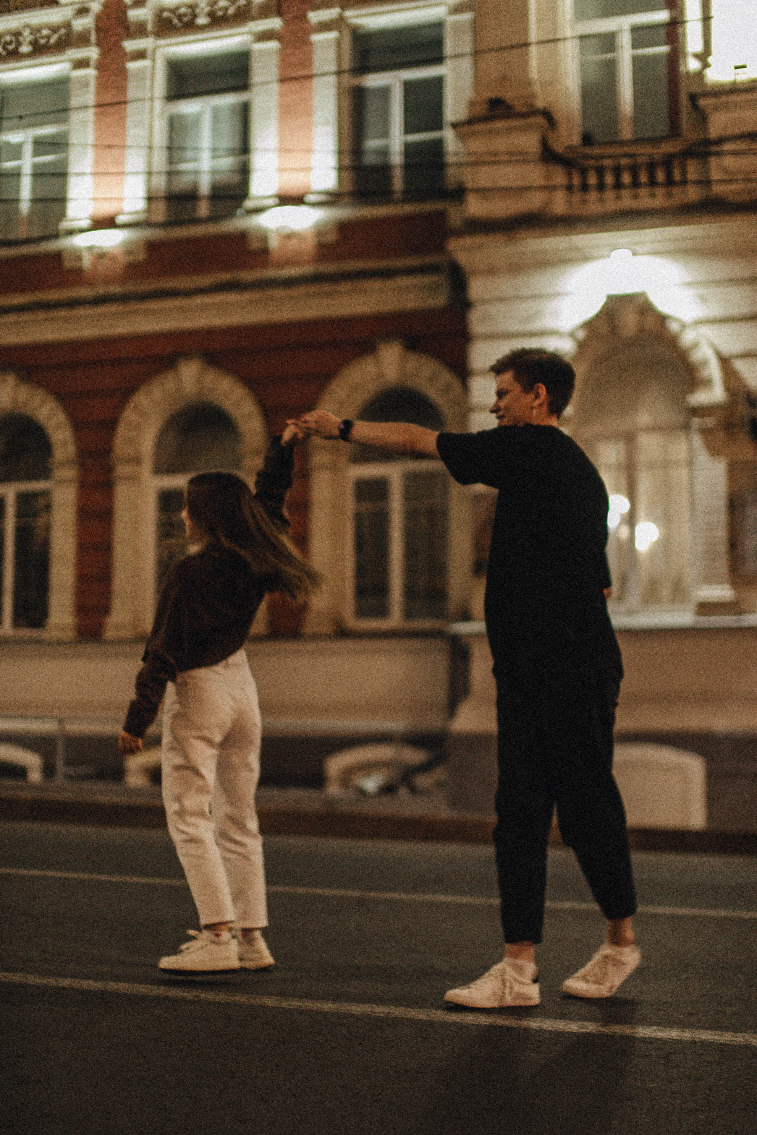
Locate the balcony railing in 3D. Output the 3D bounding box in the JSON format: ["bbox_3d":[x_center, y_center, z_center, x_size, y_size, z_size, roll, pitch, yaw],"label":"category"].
[{"bbox_3d":[1.918,-2.962,12.095,1.230,0.529,0.250,-2,-7,17],"label":"balcony railing"}]

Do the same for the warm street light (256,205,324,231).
[{"bbox_3d":[-0.734,-3.075,14.086,0.637,0.235,0.300,-2,-7,17],"label":"warm street light"}]

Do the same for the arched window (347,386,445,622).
[{"bbox_3d":[0.193,-0.538,13.866,0.906,2.099,0.180,-2,-7,17],"label":"arched window"}]

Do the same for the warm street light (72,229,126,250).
[{"bbox_3d":[-2.528,-2.999,14.648,0.563,0.185,0.300,-2,-7,17],"label":"warm street light"}]

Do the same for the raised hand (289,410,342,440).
[{"bbox_3d":[-0.182,-0.409,4.520,0.155,0.085,0.090,-2,-7,15],"label":"raised hand"}]

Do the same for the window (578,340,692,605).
[{"bbox_3d":[2.002,-0.711,12.360,0.908,2.117,0.180,-2,-7,17],"label":"window"}]

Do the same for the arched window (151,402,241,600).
[{"bbox_3d":[-1.636,-0.475,14.441,0.884,2.097,0.180,-2,-7,17],"label":"arched window"}]

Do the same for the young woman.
[{"bbox_3d":[-0.471,0.394,4.680,0.440,1.630,0.530,-5,-8,41],"label":"young woman"}]

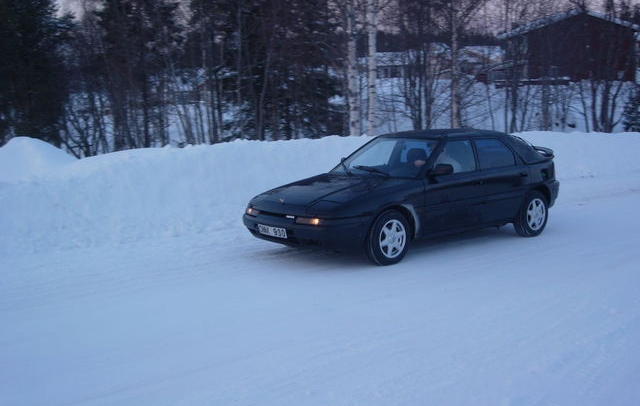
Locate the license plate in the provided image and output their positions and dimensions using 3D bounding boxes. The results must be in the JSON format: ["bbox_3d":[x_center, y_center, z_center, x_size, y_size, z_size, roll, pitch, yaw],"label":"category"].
[{"bbox_3d":[-0.485,0.284,7.727,0.030,0.112,0.485,-7,10,-39],"label":"license plate"}]

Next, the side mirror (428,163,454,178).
[{"bbox_3d":[1.294,-0.347,8.078,0.120,0.130,0.220,-7,10,-39],"label":"side mirror"}]

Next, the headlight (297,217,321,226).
[{"bbox_3d":[-0.114,0.180,7.434,0.080,0.065,0.300,-7,10,-39],"label":"headlight"}]

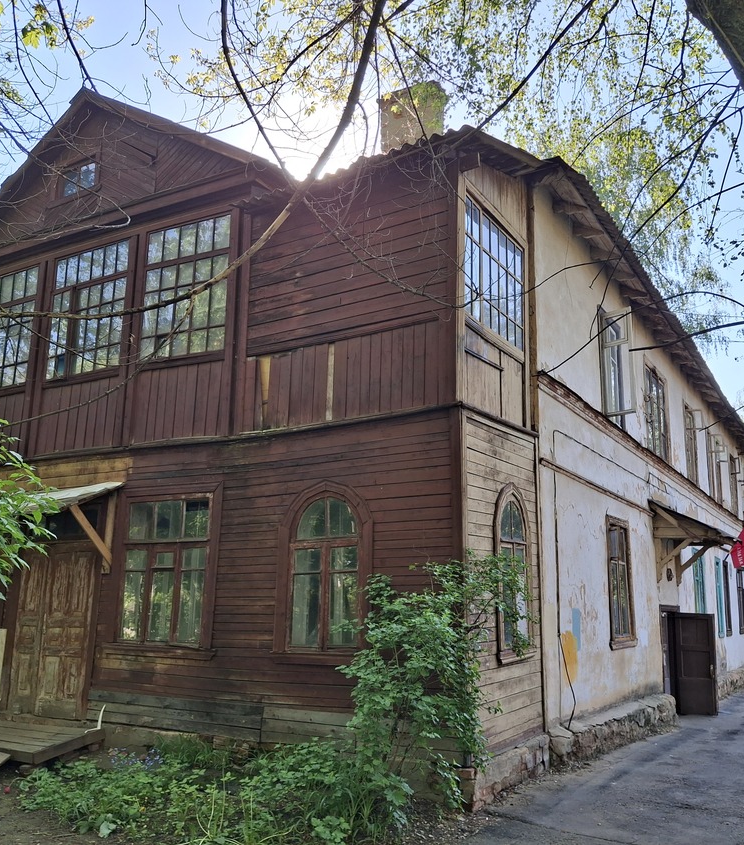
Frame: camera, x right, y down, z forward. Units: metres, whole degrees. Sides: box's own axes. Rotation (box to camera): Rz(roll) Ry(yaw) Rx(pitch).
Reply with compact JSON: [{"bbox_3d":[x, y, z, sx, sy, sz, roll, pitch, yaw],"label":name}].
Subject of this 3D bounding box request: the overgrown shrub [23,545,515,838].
[{"bbox_3d":[-0.856,2.332,7.371,4.000,2.150,2.100,-7,-16,31],"label":"overgrown shrub"}]

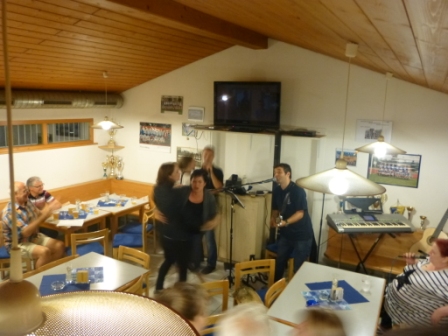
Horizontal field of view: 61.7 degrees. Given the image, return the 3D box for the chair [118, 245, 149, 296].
[{"bbox_3d":[-1.067,1.325,3.974,0.450,0.810,0.500,7,11,27],"label":"chair"}]

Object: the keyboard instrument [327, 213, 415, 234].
[{"bbox_3d":[1.818,0.676,4.642,0.970,0.150,0.380,1,10,-4],"label":"keyboard instrument"}]

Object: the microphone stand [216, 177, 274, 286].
[{"bbox_3d":[0.217,0.827,4.756,0.500,1.600,0.900,-7,13,-43],"label":"microphone stand"}]

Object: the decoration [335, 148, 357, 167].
[{"bbox_3d":[1.665,-0.141,5.108,0.280,0.225,0.020,7,11,27],"label":"decoration"}]

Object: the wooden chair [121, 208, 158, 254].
[{"bbox_3d":[-1.372,0.998,5.865,0.500,0.810,0.440,3,10,9],"label":"wooden chair"}]

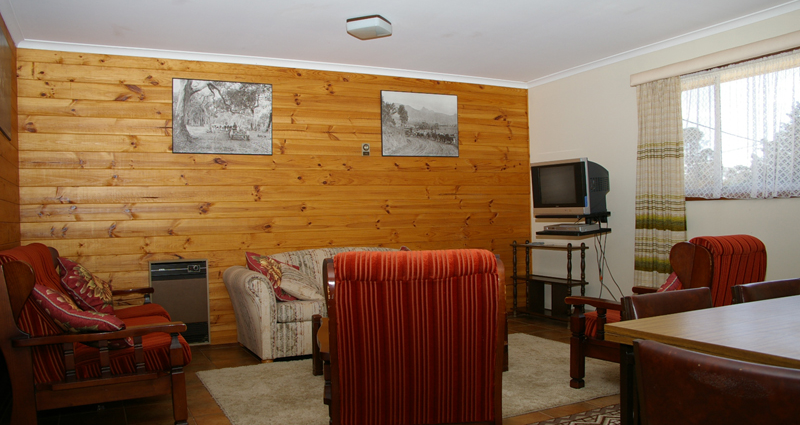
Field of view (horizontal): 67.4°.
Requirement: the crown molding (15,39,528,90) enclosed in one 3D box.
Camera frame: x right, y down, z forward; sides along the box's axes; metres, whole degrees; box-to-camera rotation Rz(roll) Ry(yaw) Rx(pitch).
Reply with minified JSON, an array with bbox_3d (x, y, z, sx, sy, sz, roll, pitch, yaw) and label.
[{"bbox_3d":[-0.707,-1.296,5.391,4.660,0.065,0.065,-2,1,-26],"label":"crown molding"}]

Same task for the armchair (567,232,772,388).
[{"bbox_3d":[1.524,0.577,3.442,0.790,0.895,0.835,-2,1,-41],"label":"armchair"}]

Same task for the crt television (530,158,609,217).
[{"bbox_3d":[1.551,-0.227,5.303,0.460,0.468,0.575,-6,3,-40],"label":"crt television"}]

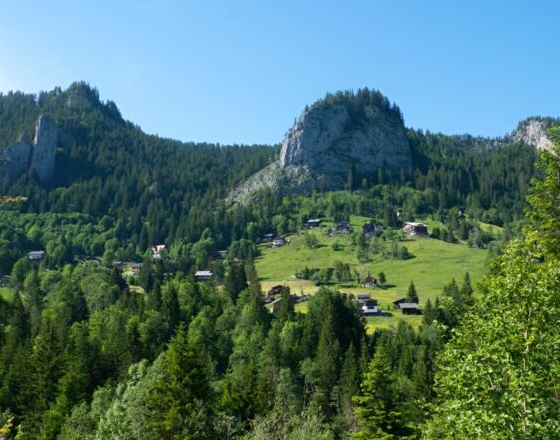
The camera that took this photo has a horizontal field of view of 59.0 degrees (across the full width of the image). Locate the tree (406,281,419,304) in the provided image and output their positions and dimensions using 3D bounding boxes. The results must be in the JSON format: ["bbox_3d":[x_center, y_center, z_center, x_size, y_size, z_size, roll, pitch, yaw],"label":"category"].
[{"bbox_3d":[89.670,49.740,335.000,7.200,16.800,7.200,0,-2,0],"label":"tree"}]

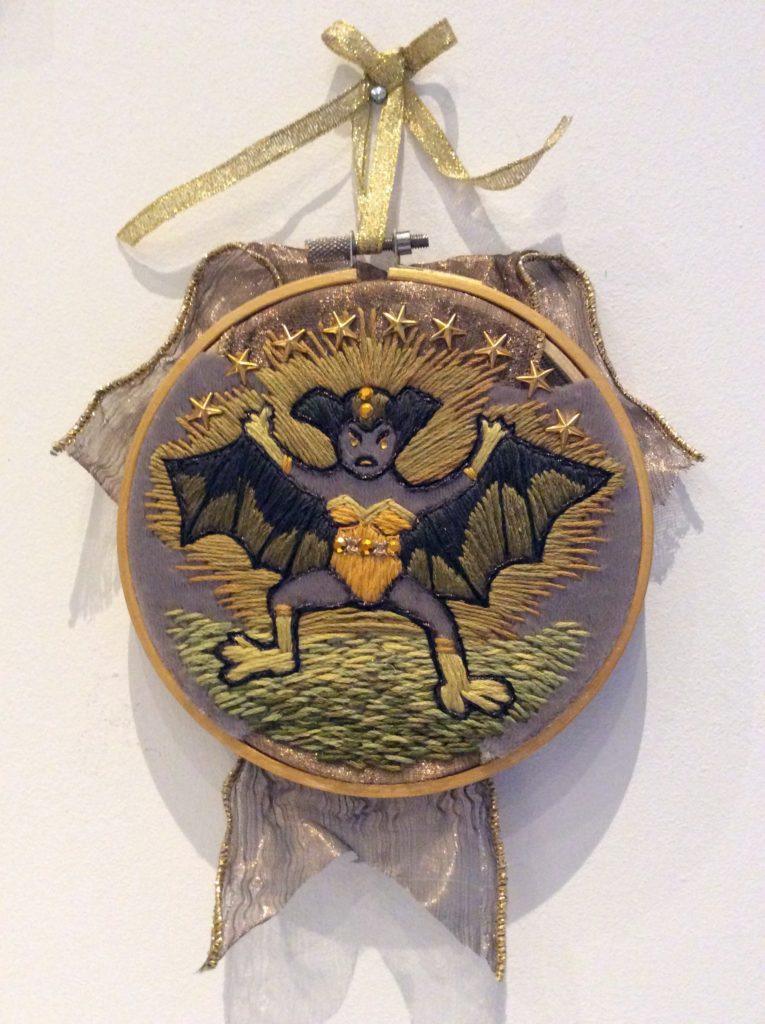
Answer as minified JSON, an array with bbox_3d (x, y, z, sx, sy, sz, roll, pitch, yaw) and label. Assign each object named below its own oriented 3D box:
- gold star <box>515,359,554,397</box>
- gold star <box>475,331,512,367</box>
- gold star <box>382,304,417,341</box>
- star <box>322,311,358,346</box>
[{"bbox_3d":[0.040,-0.035,0.247,0.010,0.010,0.003,0,0,0],"label":"gold star"},{"bbox_3d":[0.029,-0.043,0.247,0.010,0.010,0.003,0,0,0],"label":"gold star"},{"bbox_3d":[0.005,-0.049,0.247,0.009,0.010,0.003,0,0,0],"label":"gold star"},{"bbox_3d":[-0.011,-0.048,0.247,0.009,0.010,0.003,0,0,0],"label":"star"}]

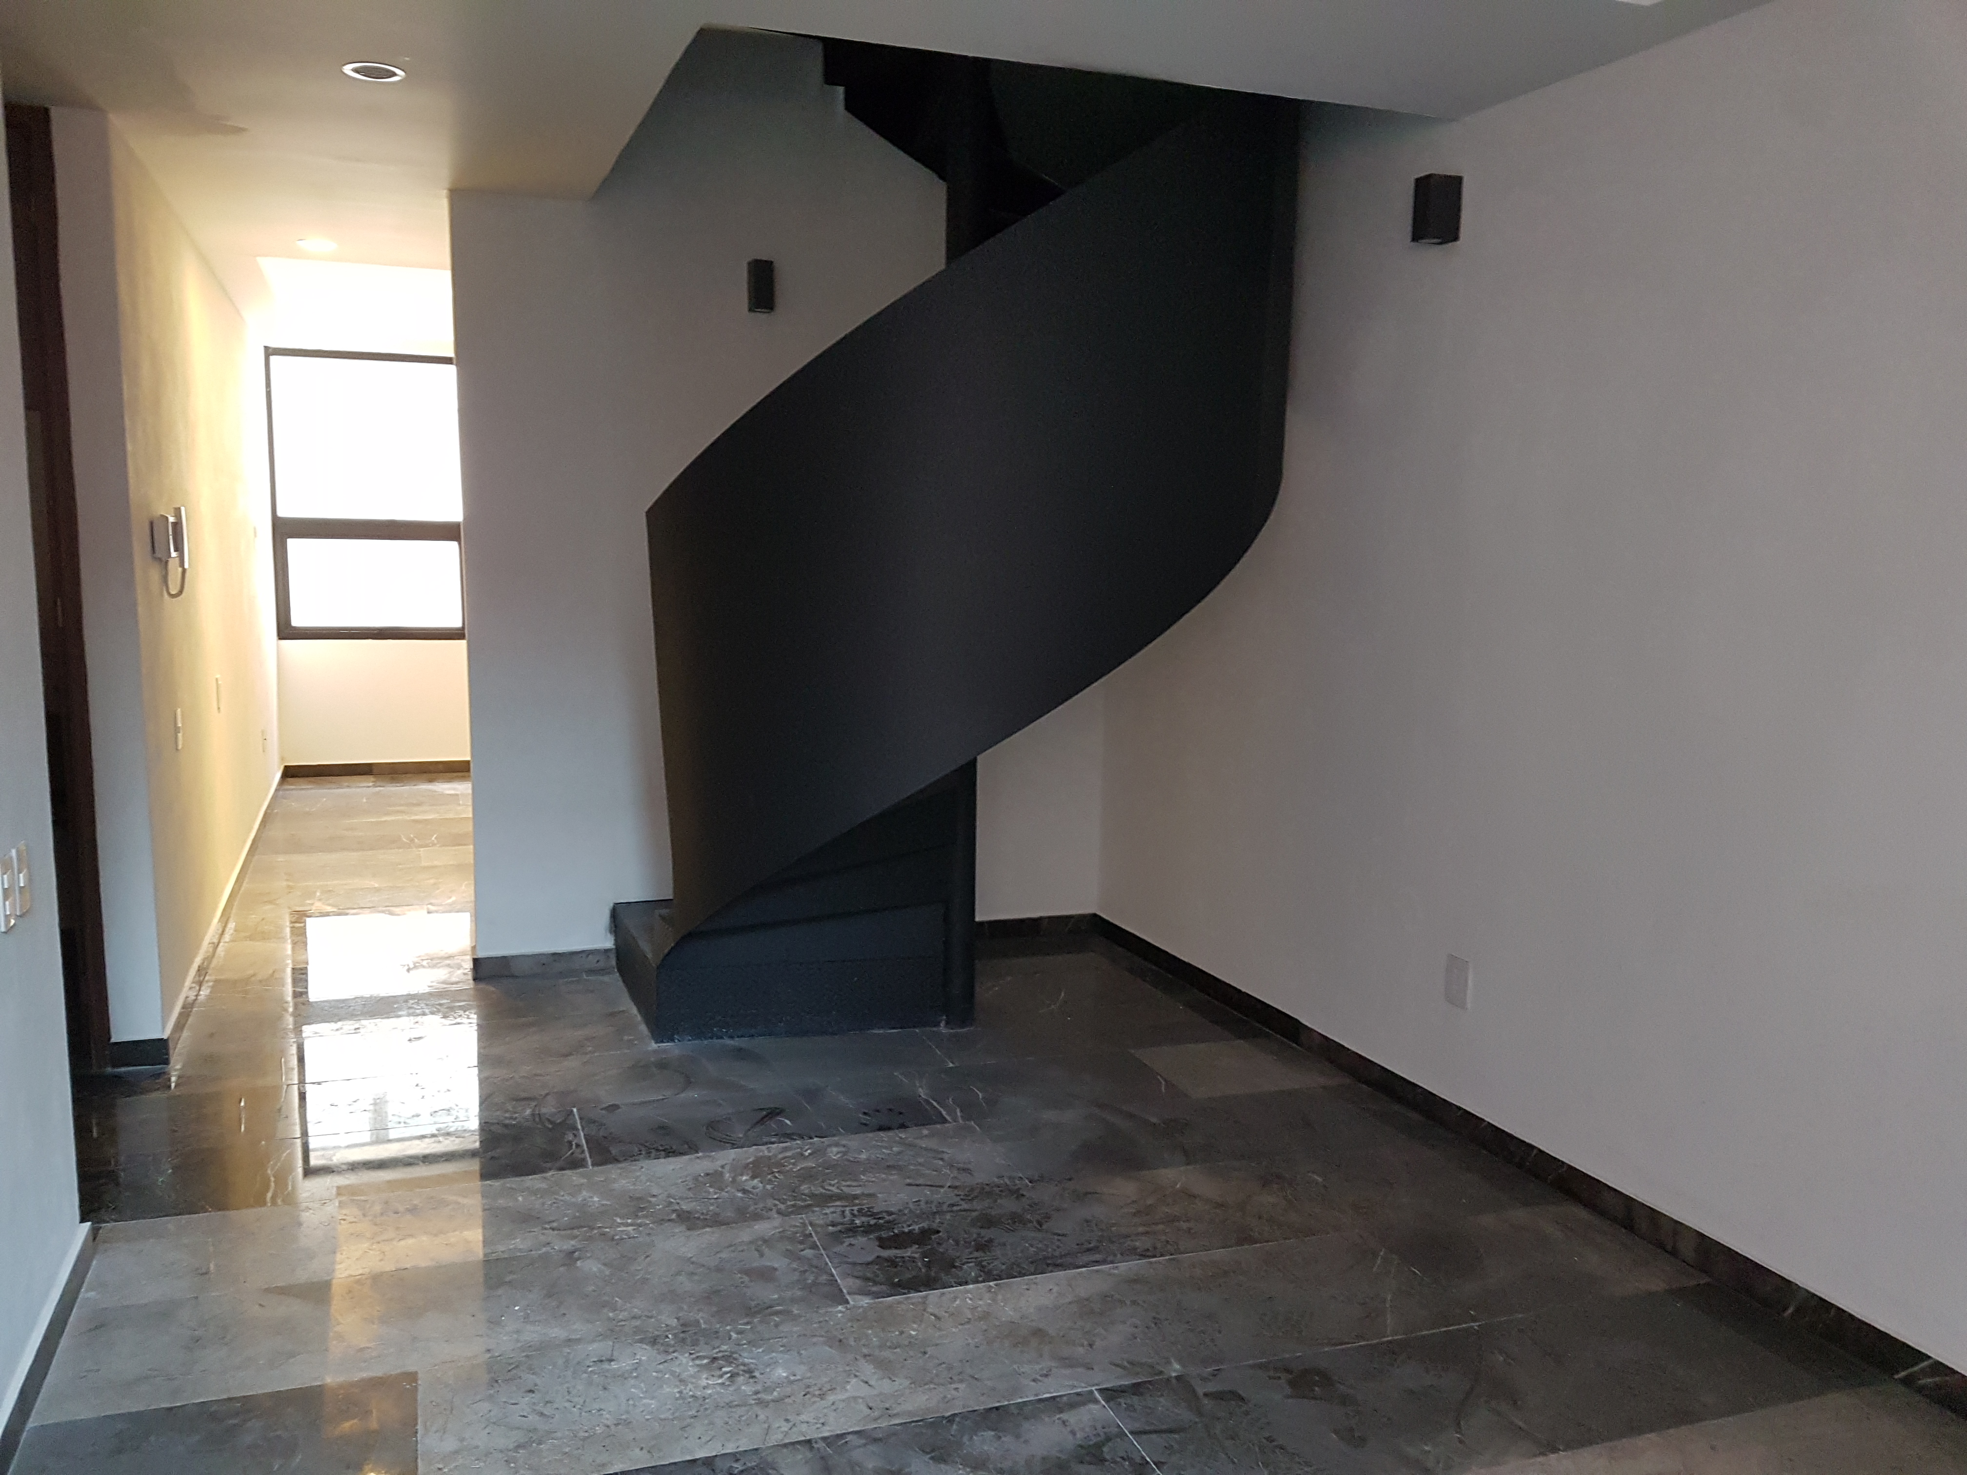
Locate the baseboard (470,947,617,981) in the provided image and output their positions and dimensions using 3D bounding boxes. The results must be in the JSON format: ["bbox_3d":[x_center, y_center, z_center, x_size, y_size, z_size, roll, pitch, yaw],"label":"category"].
[{"bbox_3d":[-1.501,0.772,5.048,0.461,0.073,0.015,-2,8,-18],"label":"baseboard"}]

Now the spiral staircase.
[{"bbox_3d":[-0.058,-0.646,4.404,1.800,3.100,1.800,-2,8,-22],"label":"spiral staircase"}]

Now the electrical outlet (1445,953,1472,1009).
[{"bbox_3d":[1.209,0.623,3.772,0.010,0.122,0.080,-2,8,-22],"label":"electrical outlet"}]

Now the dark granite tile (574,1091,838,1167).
[{"bbox_3d":[-0.722,0.997,3.781,0.592,0.015,0.396,-2,8,-18],"label":"dark granite tile"}]

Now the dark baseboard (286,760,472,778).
[{"bbox_3d":[-3.734,0.192,9.148,1.095,0.072,0.015,-2,8,-18],"label":"dark baseboard"}]

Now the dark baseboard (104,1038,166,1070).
[{"bbox_3d":[-2.363,0.880,4.124,0.150,0.075,0.015,-2,8,-18],"label":"dark baseboard"}]

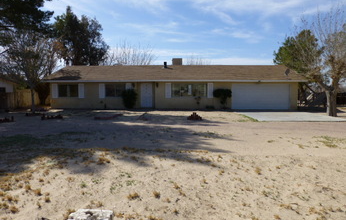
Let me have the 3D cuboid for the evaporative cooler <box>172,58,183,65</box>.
[{"bbox_3d":[0.490,-4.794,25.011,1.020,0.950,1.020,0,4,2],"label":"evaporative cooler"}]

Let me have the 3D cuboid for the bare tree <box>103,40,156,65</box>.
[{"bbox_3d":[-5.762,-5.079,32.205,7.260,8.326,7.000,0,4,0],"label":"bare tree"}]

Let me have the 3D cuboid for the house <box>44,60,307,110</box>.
[{"bbox_3d":[0.155,-2.344,23.966,21.675,4.135,8.850,0,4,0],"label":"house"}]

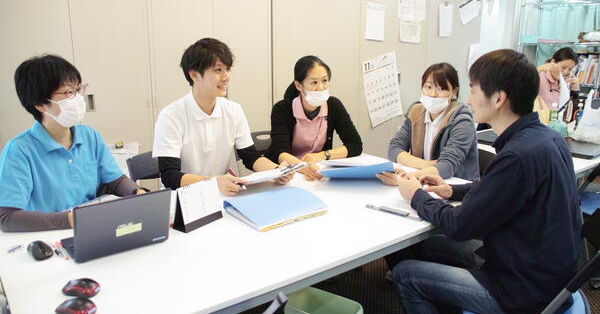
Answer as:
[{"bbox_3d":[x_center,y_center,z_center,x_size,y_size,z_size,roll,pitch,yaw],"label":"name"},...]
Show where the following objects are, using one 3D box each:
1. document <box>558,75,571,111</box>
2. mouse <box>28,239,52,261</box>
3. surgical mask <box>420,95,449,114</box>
[{"bbox_3d":[1.848,-0.459,3.150,0.010,0.260,0.160,1,14,-21],"label":"document"},{"bbox_3d":[-0.793,0.286,1.373,0.097,0.036,0.060,10,16,38],"label":"mouse"},{"bbox_3d":[0.651,-0.253,2.170,0.135,0.085,0.080,10,22,36],"label":"surgical mask"}]

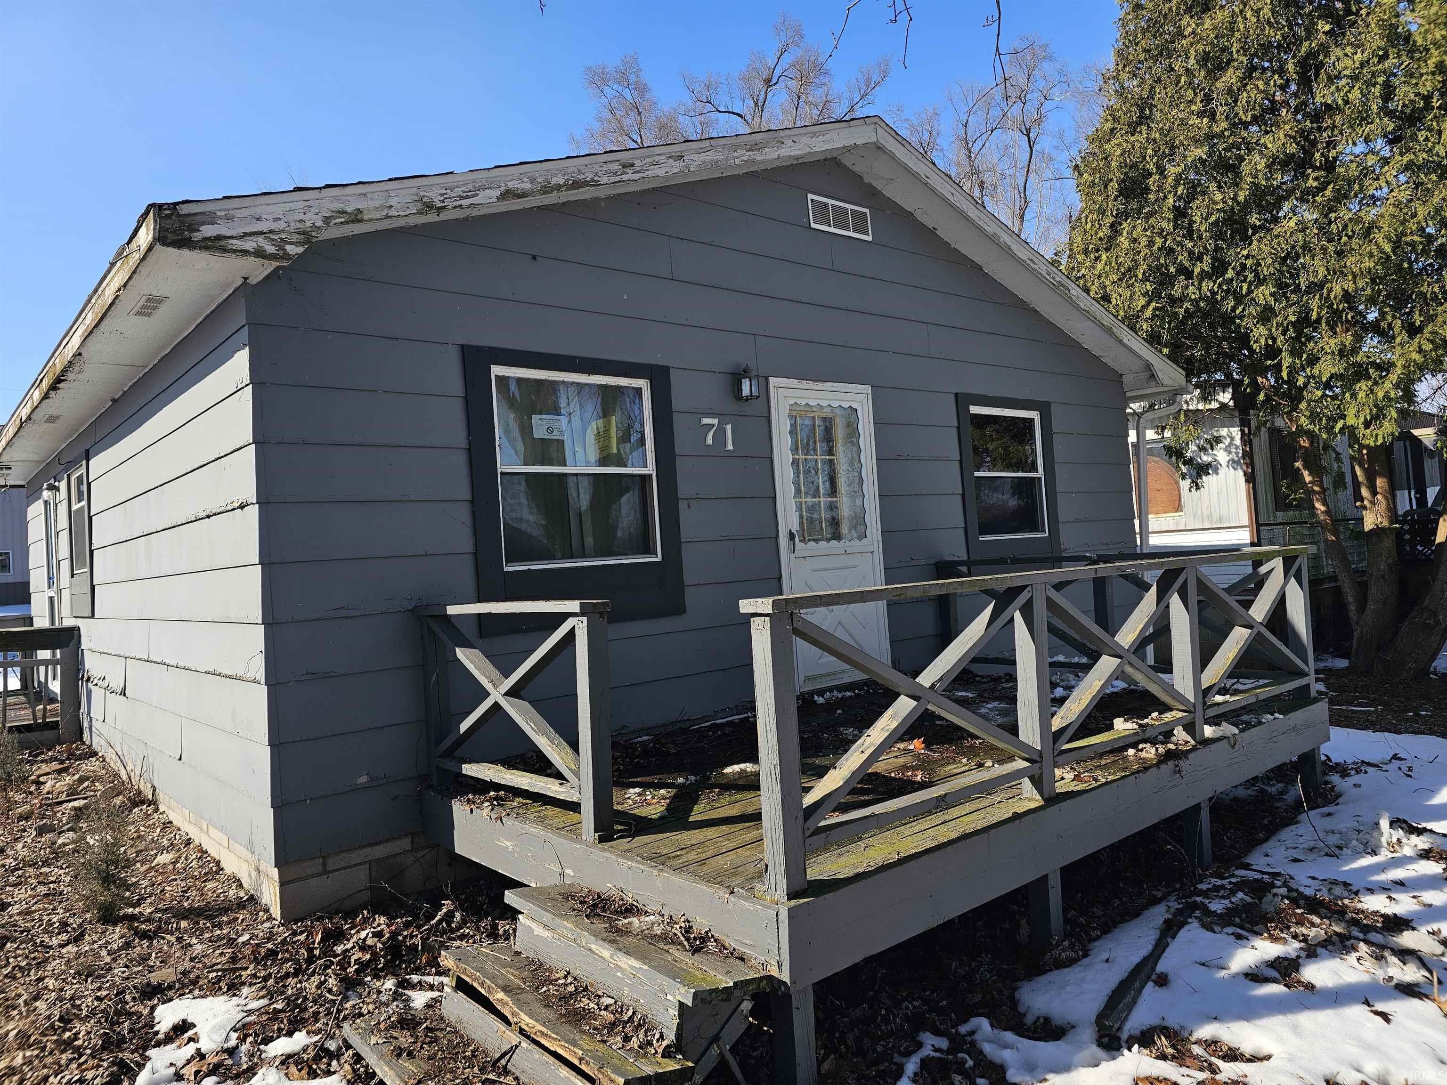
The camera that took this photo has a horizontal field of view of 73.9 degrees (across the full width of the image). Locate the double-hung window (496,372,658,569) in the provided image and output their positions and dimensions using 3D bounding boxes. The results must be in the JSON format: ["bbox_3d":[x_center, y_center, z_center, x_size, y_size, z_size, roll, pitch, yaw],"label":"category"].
[{"bbox_3d":[-0.810,-0.408,5.393,1.040,1.076,0.100,-3,-1,-42],"label":"double-hung window"}]

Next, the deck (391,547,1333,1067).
[{"bbox_3d":[0.894,0.879,5.041,4.410,1.450,2.600,-3,-1,-40],"label":"deck"}]

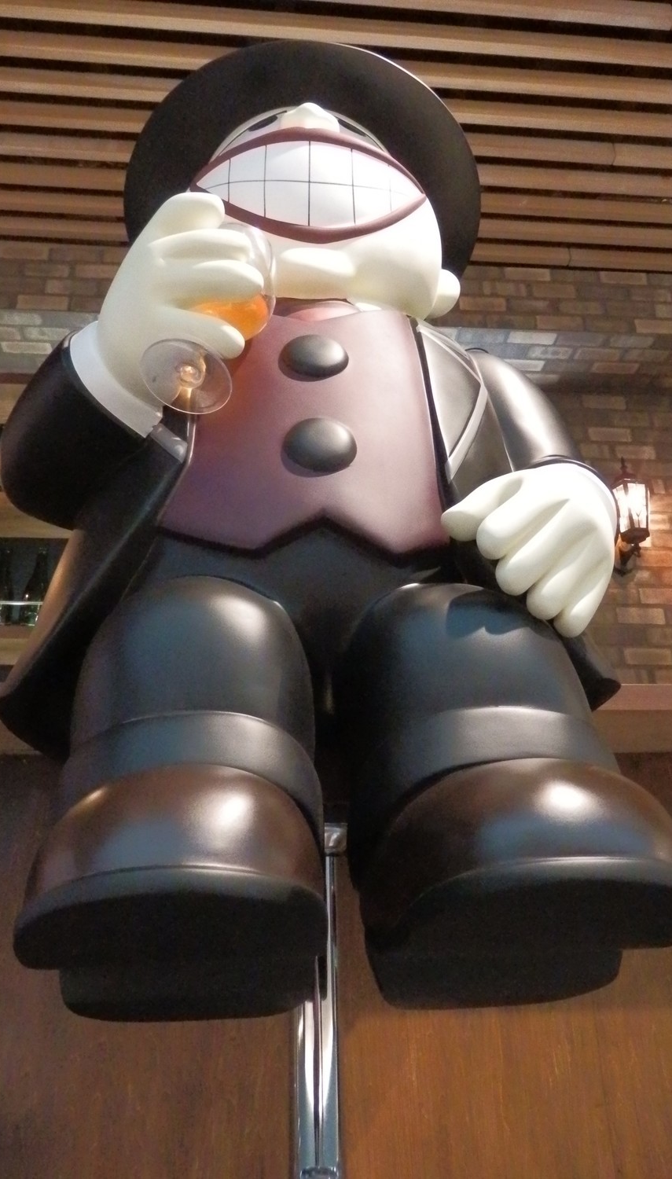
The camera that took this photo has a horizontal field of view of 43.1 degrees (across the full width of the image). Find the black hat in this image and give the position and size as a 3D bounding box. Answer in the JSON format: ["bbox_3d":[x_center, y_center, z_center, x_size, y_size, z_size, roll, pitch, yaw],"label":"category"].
[{"bbox_3d":[-0.051,-0.611,1.319,0.530,0.180,0.530,1,-32,-5],"label":"black hat"}]

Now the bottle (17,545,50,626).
[{"bbox_3d":[-0.904,0.011,2.574,0.086,0.310,0.086,-1,-21,4],"label":"bottle"}]

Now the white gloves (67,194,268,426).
[{"bbox_3d":[-0.154,-0.249,0.769,0.170,0.170,0.150,1,-32,-5],"label":"white gloves"}]

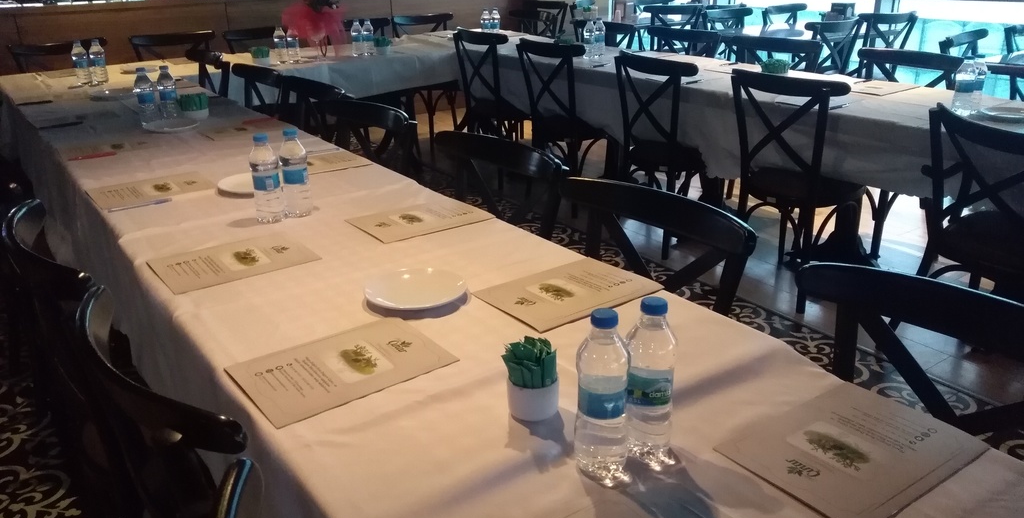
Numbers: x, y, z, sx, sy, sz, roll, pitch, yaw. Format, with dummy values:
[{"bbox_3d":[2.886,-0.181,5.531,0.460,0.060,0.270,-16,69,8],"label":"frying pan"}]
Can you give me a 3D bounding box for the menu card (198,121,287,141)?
[{"bbox_3d":[-0.968,-0.470,2.812,0.298,0.005,0.205,-16,26,-33],"label":"menu card"}]

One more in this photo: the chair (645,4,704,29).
[{"bbox_3d":[1.271,-1.704,6.551,0.485,0.885,0.495,-7,23,-15],"label":"chair"}]

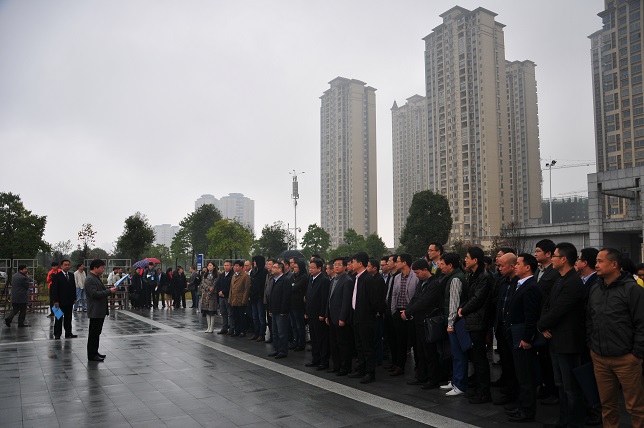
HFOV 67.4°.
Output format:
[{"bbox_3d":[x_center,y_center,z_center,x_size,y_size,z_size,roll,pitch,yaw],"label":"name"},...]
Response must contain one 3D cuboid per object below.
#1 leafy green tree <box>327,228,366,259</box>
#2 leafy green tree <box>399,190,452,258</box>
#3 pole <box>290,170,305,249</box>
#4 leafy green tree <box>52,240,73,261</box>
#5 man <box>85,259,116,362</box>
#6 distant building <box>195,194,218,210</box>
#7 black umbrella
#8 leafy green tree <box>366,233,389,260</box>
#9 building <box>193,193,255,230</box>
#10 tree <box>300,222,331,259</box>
[{"bbox_3d":[2.751,4.045,51.847,4.100,4.990,3.900,0,-5,0],"label":"leafy green tree"},{"bbox_3d":[8.604,1.695,40.011,4.100,7.350,4.000,0,-5,0],"label":"leafy green tree"},{"bbox_3d":[-4.154,0.953,80.269,2.400,16.600,2.000,0,-5,0],"label":"pole"},{"bbox_3d":[-34.952,6.029,64.726,2.800,4.950,2.800,3,-7,-26],"label":"leafy green tree"},{"bbox_3d":[-3.737,1.631,8.236,0.500,1.700,0.470,2,-6,-25],"label":"man"},{"bbox_3d":[-129.909,15.497,551.082,32.000,76.170,30.000,1,-6,-11],"label":"distant building"},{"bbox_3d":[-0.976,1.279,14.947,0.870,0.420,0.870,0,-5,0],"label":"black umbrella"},{"bbox_3d":[5.419,3.986,47.833,2.600,4.310,2.500,0,-5,0],"label":"leafy green tree"},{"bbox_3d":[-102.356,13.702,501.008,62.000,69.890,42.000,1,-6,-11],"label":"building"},{"bbox_3d":[-0.639,3.512,47.882,3.100,5.360,3.000,0,-5,0],"label":"tree"}]

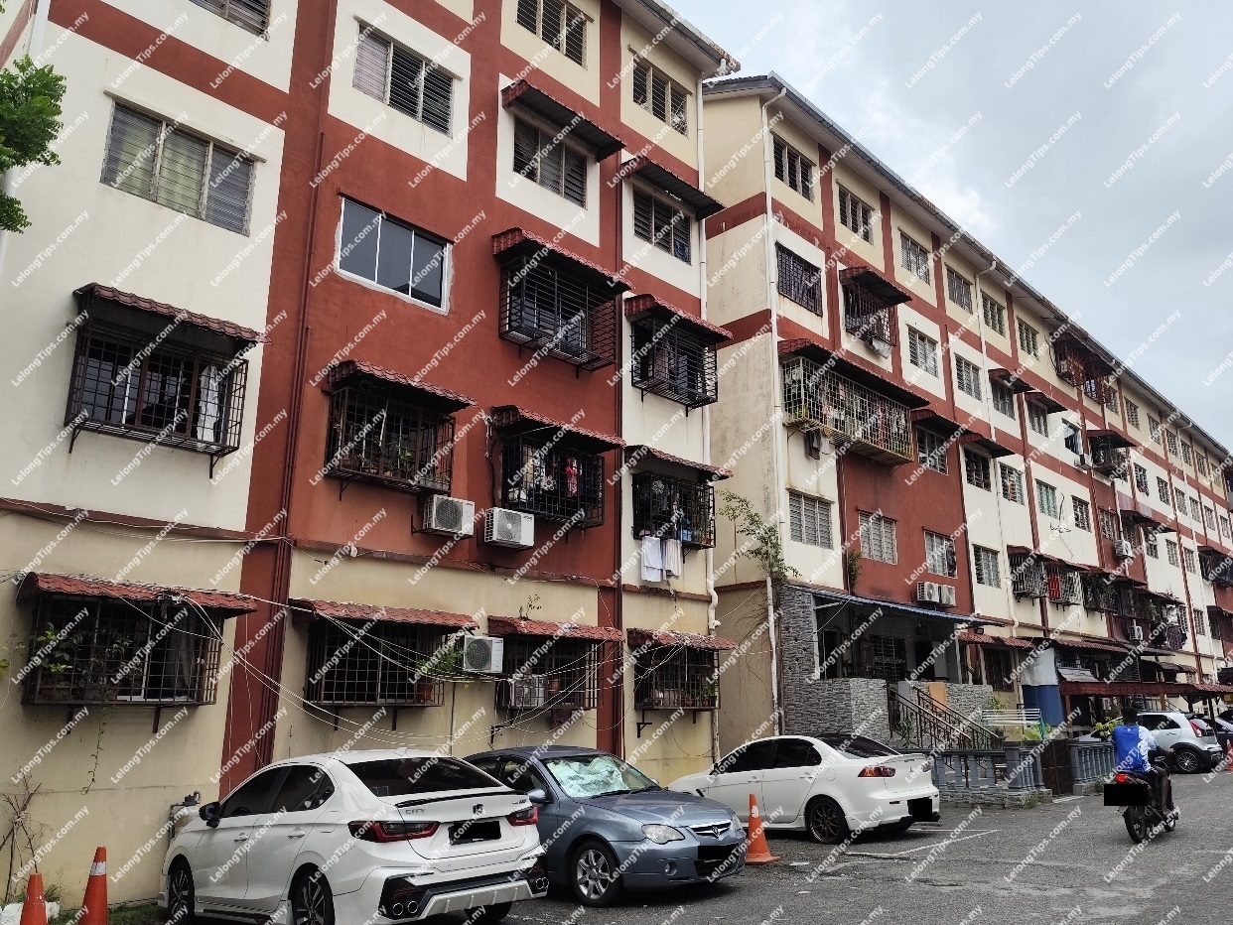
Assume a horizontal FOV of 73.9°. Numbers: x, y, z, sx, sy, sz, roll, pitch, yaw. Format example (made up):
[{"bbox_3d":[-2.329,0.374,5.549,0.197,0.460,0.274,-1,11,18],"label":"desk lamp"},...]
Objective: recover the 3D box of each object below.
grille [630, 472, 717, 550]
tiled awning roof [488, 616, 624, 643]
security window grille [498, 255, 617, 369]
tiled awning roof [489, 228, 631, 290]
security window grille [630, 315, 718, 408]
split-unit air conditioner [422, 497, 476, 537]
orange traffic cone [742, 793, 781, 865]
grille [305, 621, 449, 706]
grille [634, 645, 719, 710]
[{"bbox_3d":[1.117,0.940,15.558,0.450,1.190,1.860,-14,-19,42],"label":"grille"},{"bbox_3d":[-0.870,2.518,12.425,2.060,0.300,0.750,15,-22,-42],"label":"tiled awning roof"},{"bbox_3d":[-0.960,-2.470,13.860,2.010,1.240,0.600,15,-22,-42],"label":"security window grille"},{"bbox_3d":[-0.894,-3.493,14.380,0.843,0.393,2.500,-14,-20,43],"label":"tiled awning roof"},{"bbox_3d":[1.141,-1.877,15.793,1.760,1.190,0.590,15,-22,-42],"label":"security window grille"},{"bbox_3d":[-2.401,0.777,11.738,0.290,0.480,0.700,-14,-19,42],"label":"split-unit air conditioner"},{"bbox_3d":[1.716,4.407,9.900,0.390,0.730,0.390,-7,-18,24],"label":"orange traffic cone"},{"bbox_3d":[-3.073,2.605,10.647,0.500,1.110,1.730,-14,-19,42],"label":"grille"},{"bbox_3d":[1.133,3.920,14.903,0.450,1.058,1.848,-14,-20,43],"label":"grille"}]

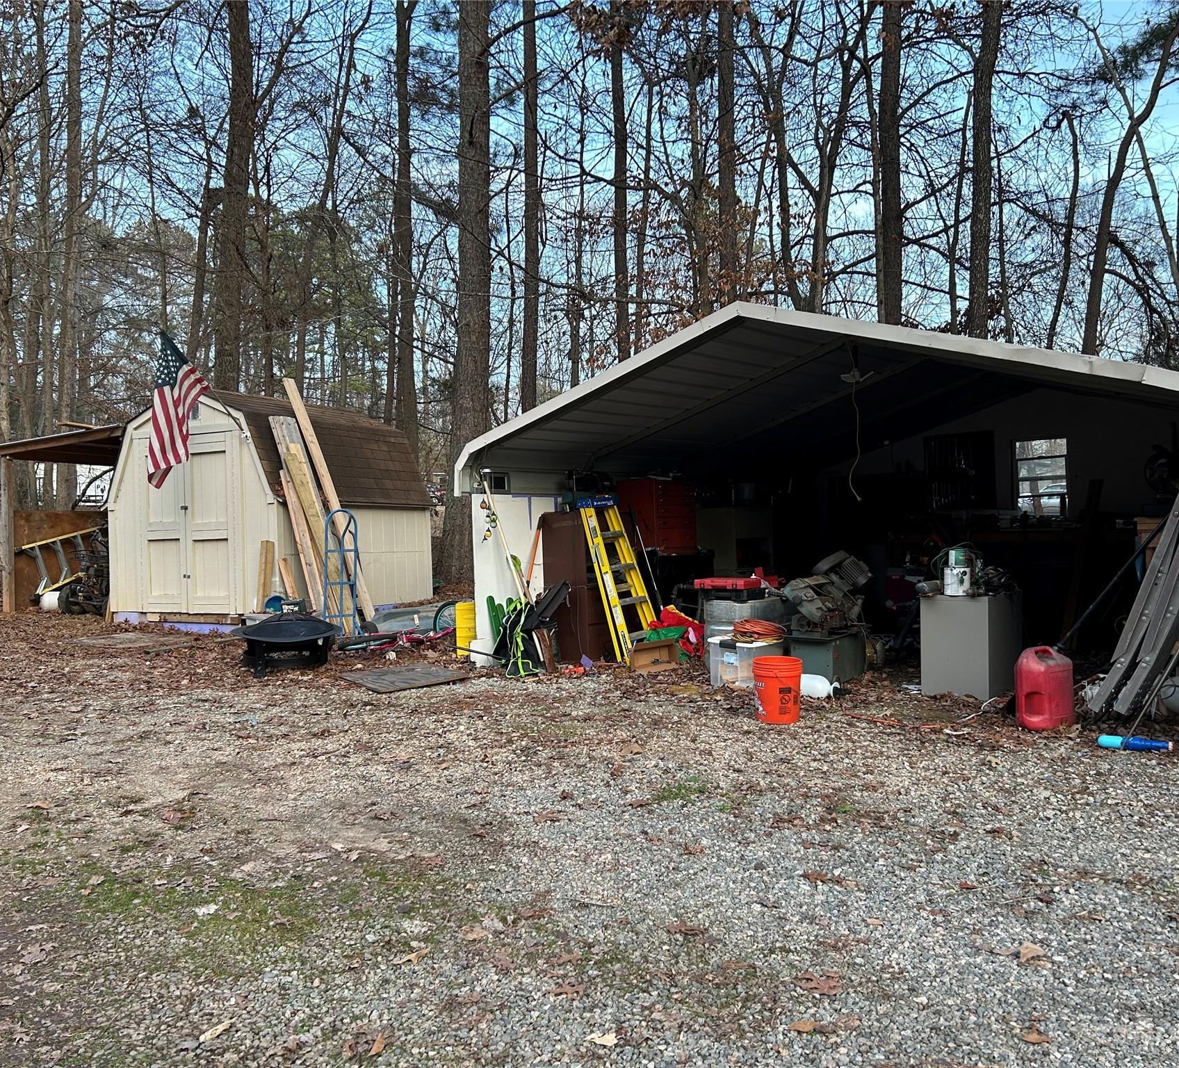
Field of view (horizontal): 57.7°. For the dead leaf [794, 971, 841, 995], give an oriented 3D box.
[{"bbox_3d":[0.670,1.321,3.144,0.132,0.026,0.085,-1,3,0],"label":"dead leaf"}]

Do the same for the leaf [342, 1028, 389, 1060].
[{"bbox_3d":[-0.600,1.368,2.862,0.118,0.030,0.090,-1,3,0],"label":"leaf"}]

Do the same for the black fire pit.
[{"bbox_3d":[-2.400,0.851,8.450,0.880,0.470,0.880,-1,3,0],"label":"black fire pit"}]

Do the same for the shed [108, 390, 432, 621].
[{"bbox_3d":[-3.572,-0.330,12.234,2.490,2.420,2.620,-1,0,28],"label":"shed"}]

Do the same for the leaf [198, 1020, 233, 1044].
[{"bbox_3d":[-1.030,1.373,2.957,0.042,0.022,0.118,0,4,26],"label":"leaf"}]

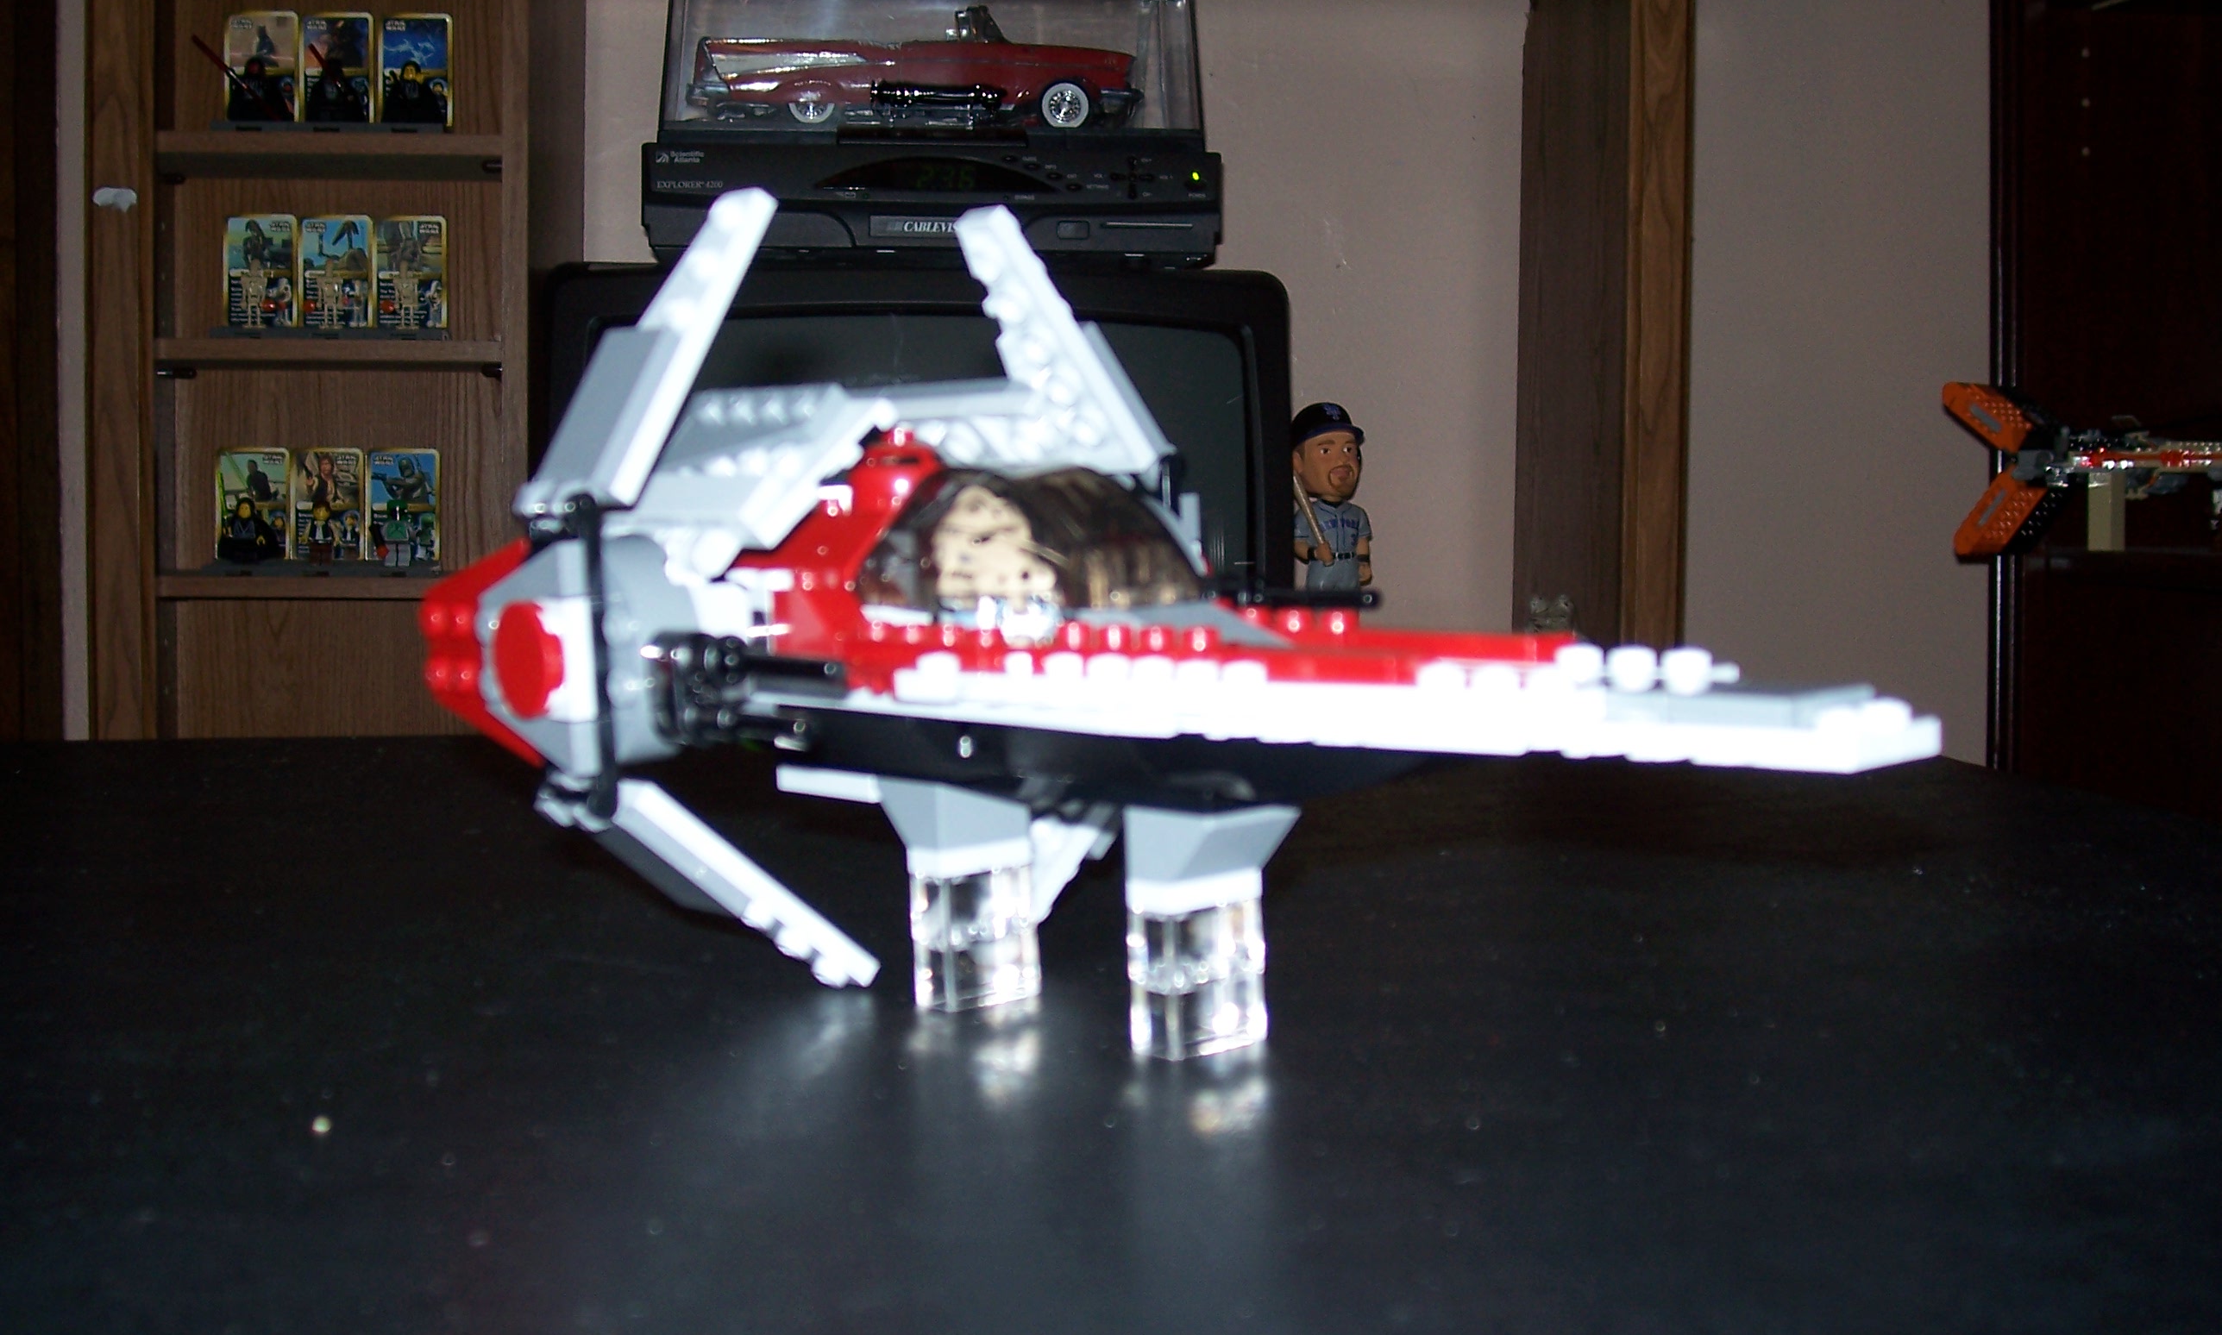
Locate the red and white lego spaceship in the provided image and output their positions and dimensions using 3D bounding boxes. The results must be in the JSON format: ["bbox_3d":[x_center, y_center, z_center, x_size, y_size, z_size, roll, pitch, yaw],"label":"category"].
[{"bbox_3d":[0.009,-0.009,0.348,0.114,0.117,0.216,-5,5,-40],"label":"red and white lego spaceship"}]

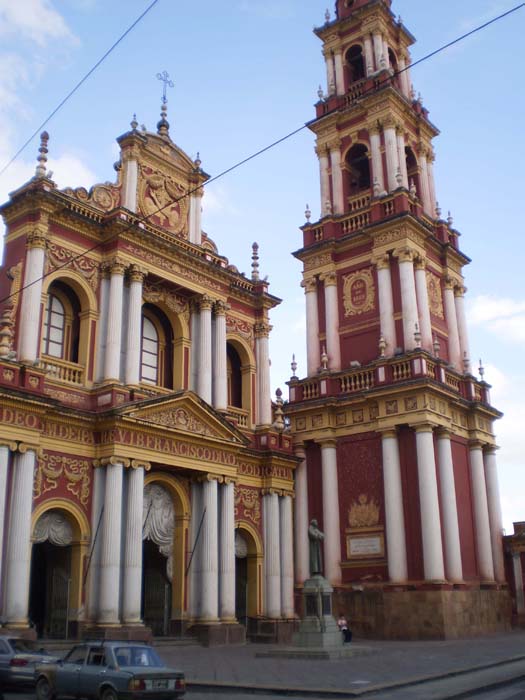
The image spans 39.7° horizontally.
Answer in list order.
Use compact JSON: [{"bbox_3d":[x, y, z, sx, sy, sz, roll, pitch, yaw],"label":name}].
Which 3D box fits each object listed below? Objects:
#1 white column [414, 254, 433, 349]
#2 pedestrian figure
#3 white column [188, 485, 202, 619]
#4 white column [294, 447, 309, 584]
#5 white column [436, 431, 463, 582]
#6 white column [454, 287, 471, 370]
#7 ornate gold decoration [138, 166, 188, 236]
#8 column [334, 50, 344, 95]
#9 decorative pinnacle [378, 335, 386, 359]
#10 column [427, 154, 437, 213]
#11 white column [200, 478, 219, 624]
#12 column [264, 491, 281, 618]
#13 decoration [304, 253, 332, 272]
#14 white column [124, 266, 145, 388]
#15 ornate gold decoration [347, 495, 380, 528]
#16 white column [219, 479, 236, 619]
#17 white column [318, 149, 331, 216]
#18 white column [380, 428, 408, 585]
[{"bbox_3d":[10.263,-2.724,46.542,0.850,6.951,0.880,-15,-23,37],"label":"white column"},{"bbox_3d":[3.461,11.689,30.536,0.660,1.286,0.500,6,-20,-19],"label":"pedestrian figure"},{"bbox_3d":[-3.279,9.863,36.571,0.694,6.955,0.775,-16,-24,38],"label":"white column"},{"bbox_3d":[2.407,10.135,44.583,1.020,8.350,1.020,0,-19,0],"label":"white column"},{"bbox_3d":[9.760,8.025,37.905,0.891,7.819,0.891,-15,-22,37],"label":"white column"},{"bbox_3d":[12.906,-1.348,46.854,0.850,6.018,0.850,-15,-24,37],"label":"white column"},{"bbox_3d":[-5.635,-8.319,41.591,0.350,3.464,3.864,-15,-23,37],"label":"ornate gold decoration"},{"bbox_3d":[5.456,-19.783,52.036,0.600,4.176,0.600,0,-19,0],"label":"column"},{"bbox_3d":[7.068,-0.230,42.741,0.439,1.514,0.439,0,-19,0],"label":"decorative pinnacle"},{"bbox_3d":[12.403,-12.111,53.115,0.800,5.250,0.800,-16,-24,38],"label":"column"},{"bbox_3d":[-2.339,9.018,33.207,0.800,6.626,0.800,0,-19,0],"label":"white column"},{"bbox_3d":[0.609,11.107,39.914,0.778,6.841,0.778,-14,-22,36],"label":"column"},{"bbox_3d":[3.890,-6.121,50.559,2.282,0.941,0.220,-15,-23,37],"label":"decoration"},{"bbox_3d":[-6.398,-1.160,36.543,0.870,6.308,0.870,0,-18,0],"label":"white column"},{"bbox_3d":[5.463,8.650,38.993,2.000,1.750,0.200,-15,-22,37],"label":"ornate gold decoration"},{"bbox_3d":[-1.683,9.843,36.192,0.778,6.813,0.778,-1,-17,0],"label":"white column"},{"bbox_3d":[4.359,-11.855,51.464,0.775,5.820,0.775,0,-19,0],"label":"white column"},{"bbox_3d":[6.824,7.992,37.675,0.921,7.745,0.921,-15,-22,37],"label":"white column"}]

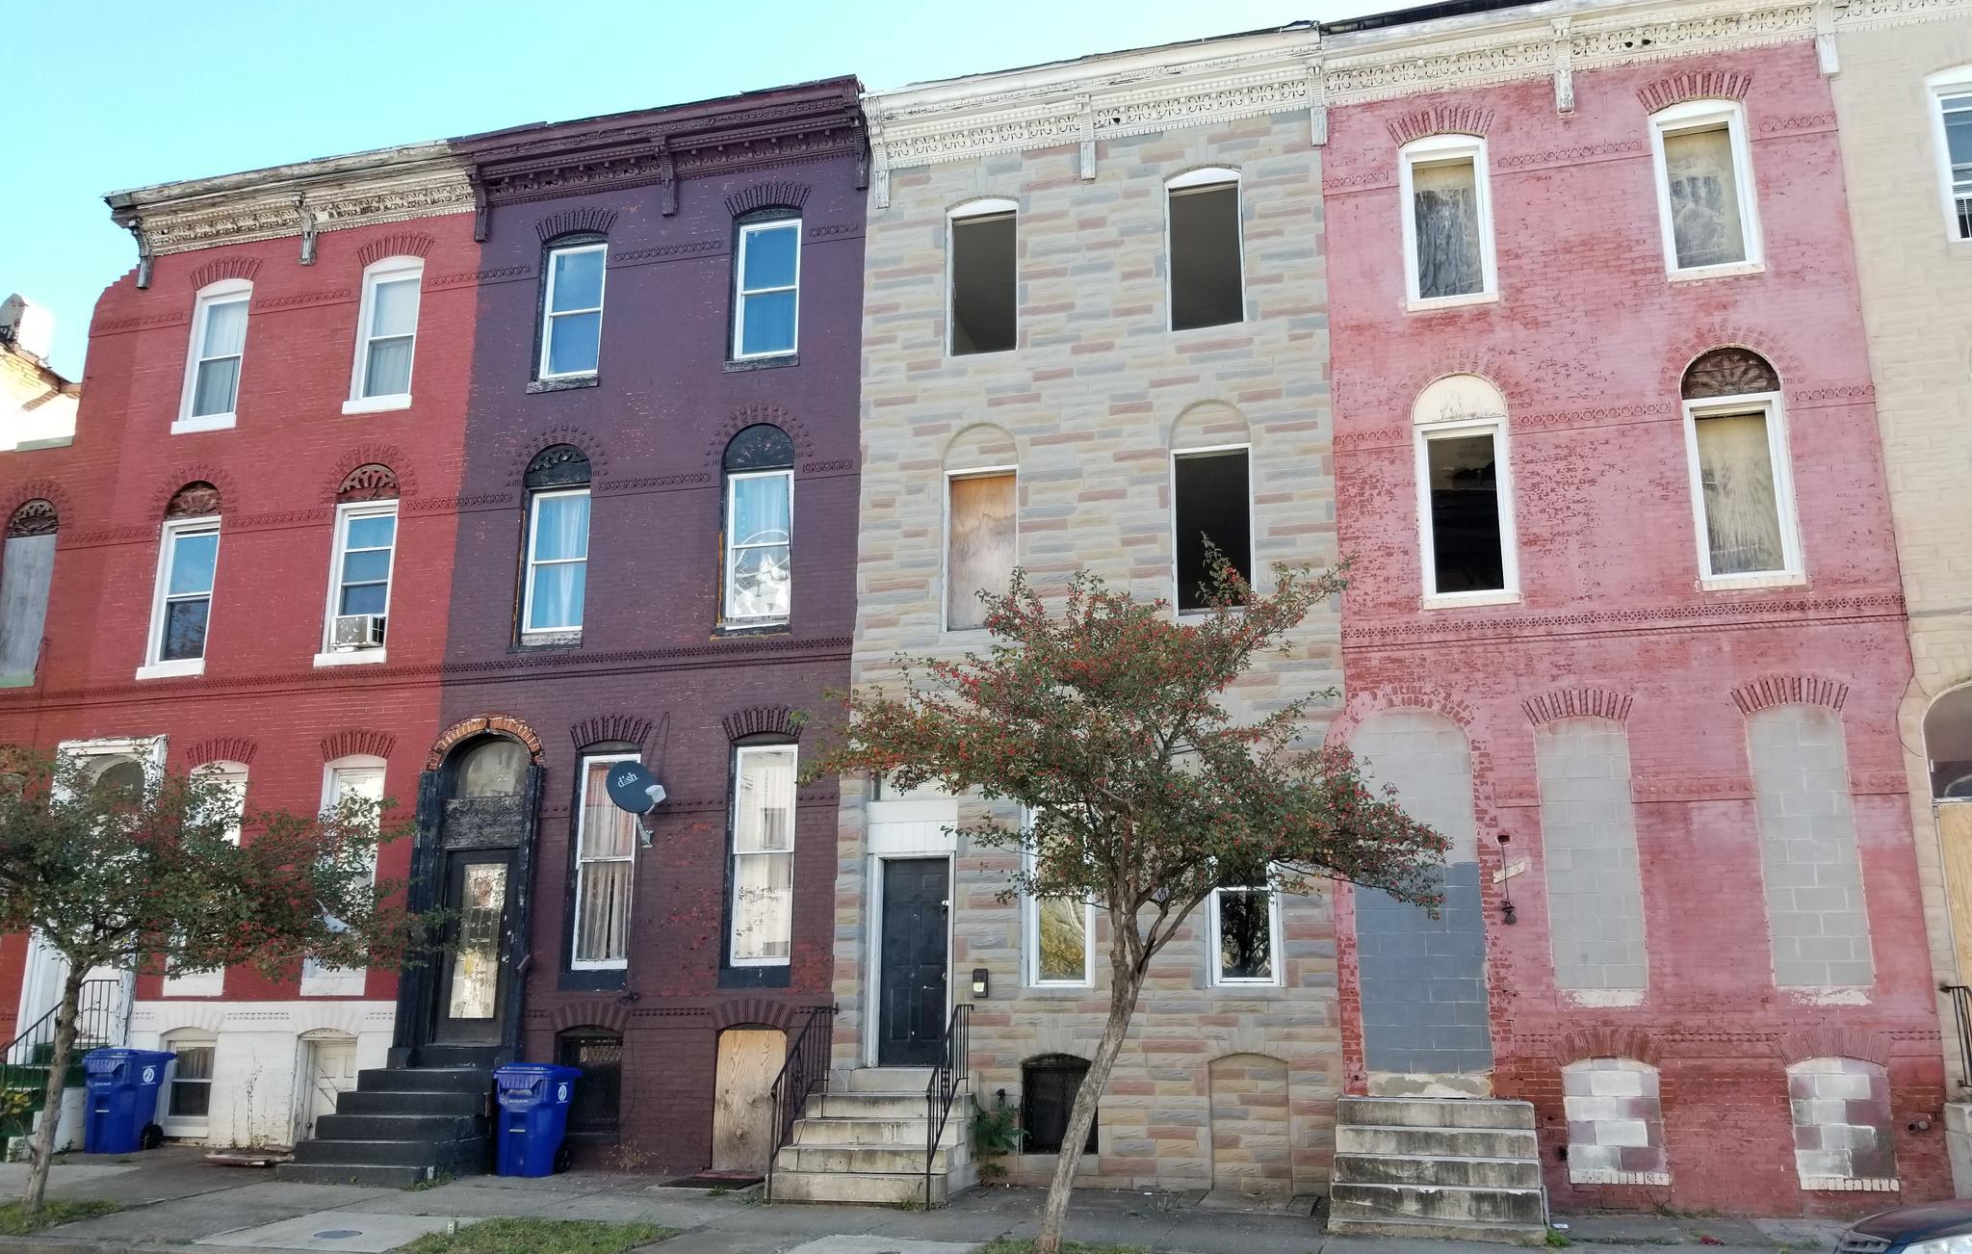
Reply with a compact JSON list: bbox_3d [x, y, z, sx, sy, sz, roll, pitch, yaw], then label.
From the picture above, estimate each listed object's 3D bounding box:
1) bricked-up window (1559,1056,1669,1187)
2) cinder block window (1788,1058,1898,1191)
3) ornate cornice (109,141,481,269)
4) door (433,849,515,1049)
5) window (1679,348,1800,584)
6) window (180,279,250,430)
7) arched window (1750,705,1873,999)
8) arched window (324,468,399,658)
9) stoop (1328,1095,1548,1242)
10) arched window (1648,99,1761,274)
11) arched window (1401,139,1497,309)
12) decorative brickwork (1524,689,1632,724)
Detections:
[{"bbox_3d":[5.404,4.248,12.717,0.799,1.034,0.170,-3,-13,14],"label":"bricked-up window"},{"bbox_3d":[7.120,4.131,12.330,0.768,1.061,0.162,-4,-14,14],"label":"cinder block window"},{"bbox_3d":[-8.584,-5.024,18.201,4.902,0.930,0.627,-4,-14,14],"label":"ornate cornice"},{"bbox_3d":[-5.534,3.453,16.048,0.869,2.072,0.081,-4,-14,14],"label":"door"},{"bbox_3d":[6.918,-1.507,13.635,0.830,2.242,0.150,-3,-13,13],"label":"window"},{"bbox_3d":[-9.759,-3.472,18.796,0.861,2.031,0.160,-4,-14,14],"label":"window"},{"bbox_3d":[7.101,1.873,12.815,0.780,2.421,0.150,-3,-13,13],"label":"arched window"},{"bbox_3d":[-7.084,-0.742,16.865,0.814,2.270,0.140,-3,-13,13],"label":"arched window"},{"bbox_3d":[3.713,4.478,12.331,1.678,0.960,1.415,-4,-14,14],"label":"stoop"},{"bbox_3d":[6.968,-4.205,14.339,0.859,1.839,0.162,-4,-14,14],"label":"arched window"},{"bbox_3d":[4.631,-4.088,14.851,0.855,1.873,0.160,-3,-13,14],"label":"arched window"},{"bbox_3d":[5.412,0.727,13.525,0.950,0.334,0.101,-4,-14,14],"label":"decorative brickwork"}]

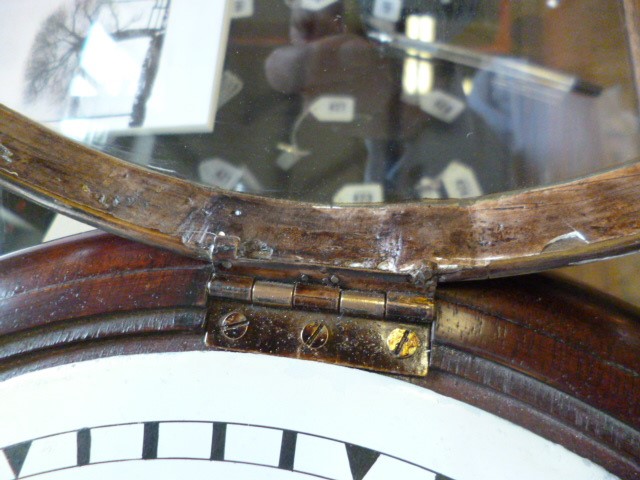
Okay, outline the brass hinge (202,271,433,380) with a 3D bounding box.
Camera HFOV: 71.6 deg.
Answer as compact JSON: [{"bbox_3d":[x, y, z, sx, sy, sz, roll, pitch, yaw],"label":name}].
[{"bbox_3d":[-0.002,0.017,0.095,0.050,0.007,0.017,4,79,13],"label":"brass hinge"}]

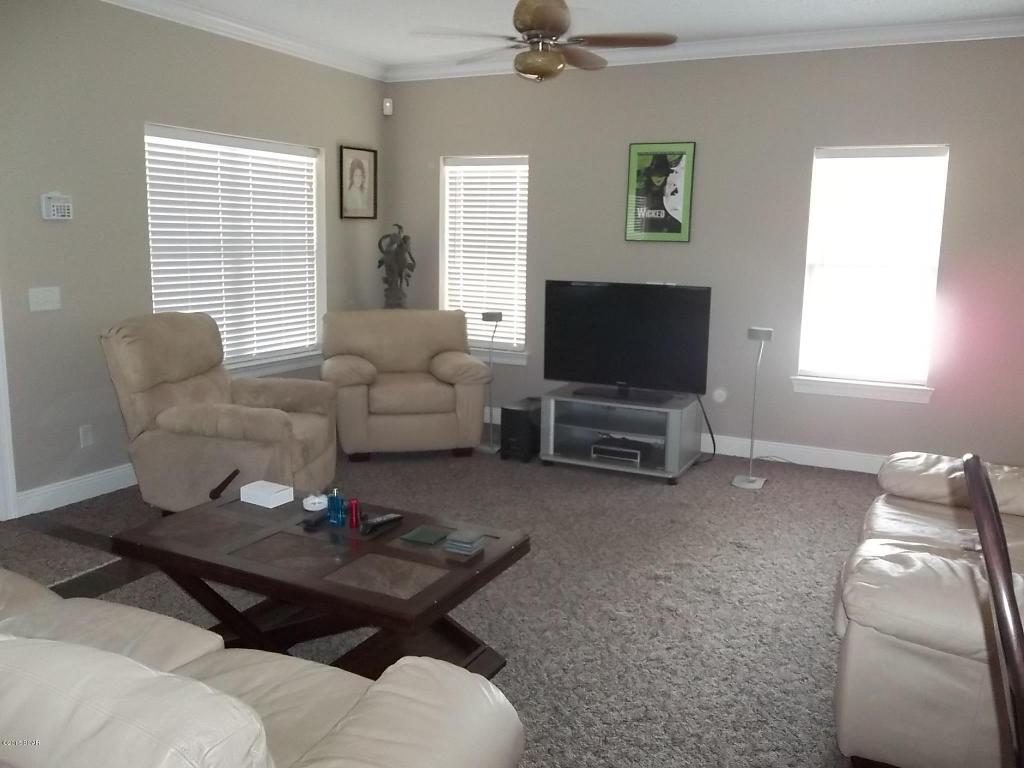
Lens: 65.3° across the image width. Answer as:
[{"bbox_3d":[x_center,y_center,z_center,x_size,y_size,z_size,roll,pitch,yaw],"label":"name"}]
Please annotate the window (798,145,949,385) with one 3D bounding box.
[{"bbox_3d":[2.230,-0.725,4.976,0.745,1.445,0.100,6,12,26],"label":"window"}]

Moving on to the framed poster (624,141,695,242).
[{"bbox_3d":[1.026,-1.328,5.555,0.463,0.673,0.029,6,12,24],"label":"framed poster"}]

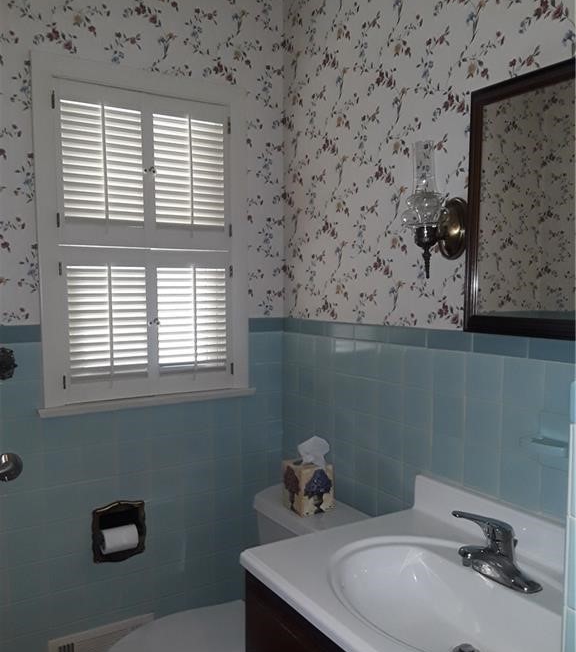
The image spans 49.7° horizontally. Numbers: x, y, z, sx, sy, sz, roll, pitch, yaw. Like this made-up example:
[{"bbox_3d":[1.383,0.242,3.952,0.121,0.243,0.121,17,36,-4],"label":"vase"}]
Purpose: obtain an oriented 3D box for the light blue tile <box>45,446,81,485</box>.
[{"bbox_3d":[-0.682,0.429,1.882,0.108,0.108,0.009,-2,4,-32],"label":"light blue tile"}]

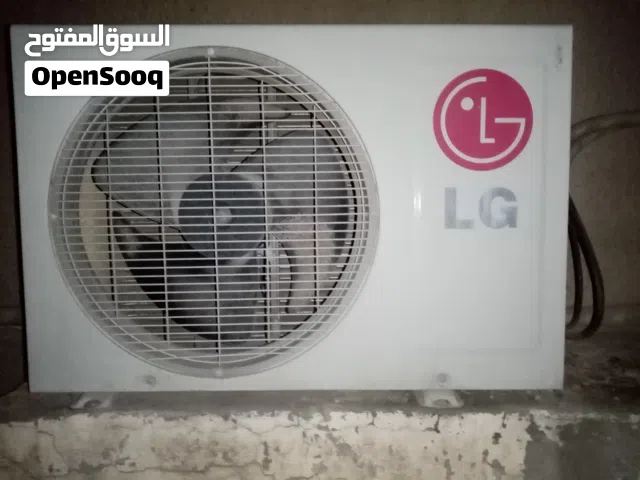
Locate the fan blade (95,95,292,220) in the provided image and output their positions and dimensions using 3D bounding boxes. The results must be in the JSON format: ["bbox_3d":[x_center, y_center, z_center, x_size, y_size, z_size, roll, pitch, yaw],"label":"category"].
[{"bbox_3d":[-0.181,-0.113,0.688,0.279,0.174,0.065,0,4,0],"label":"fan blade"}]

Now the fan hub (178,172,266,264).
[{"bbox_3d":[-0.147,-0.039,0.752,0.131,0.131,0.067,0,4,0],"label":"fan hub"}]

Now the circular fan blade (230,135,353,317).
[{"bbox_3d":[-0.040,-0.023,0.695,0.172,0.268,0.065,0,4,0],"label":"circular fan blade"}]

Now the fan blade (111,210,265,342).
[{"bbox_3d":[-0.188,0.052,0.699,0.218,0.189,0.065,0,4,0],"label":"fan blade"}]

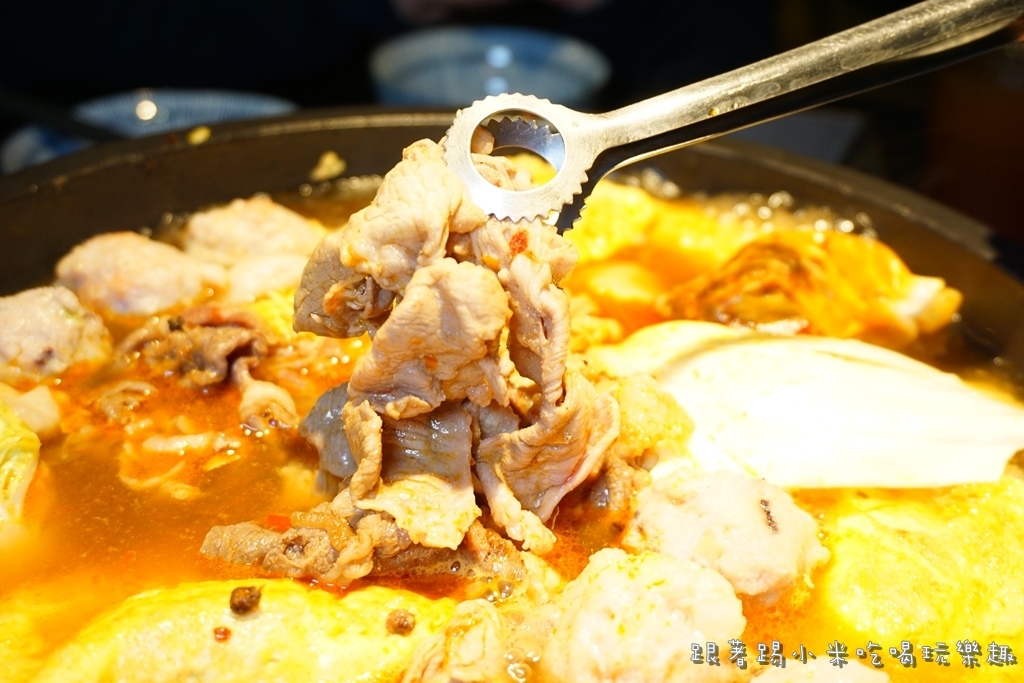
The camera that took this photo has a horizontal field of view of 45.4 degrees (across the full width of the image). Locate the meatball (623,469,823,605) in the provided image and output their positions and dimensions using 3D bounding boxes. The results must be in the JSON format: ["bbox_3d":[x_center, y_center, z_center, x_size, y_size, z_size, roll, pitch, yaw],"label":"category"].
[{"bbox_3d":[0.050,0.048,0.290,0.049,0.035,0.042,11,29,18],"label":"meatball"}]

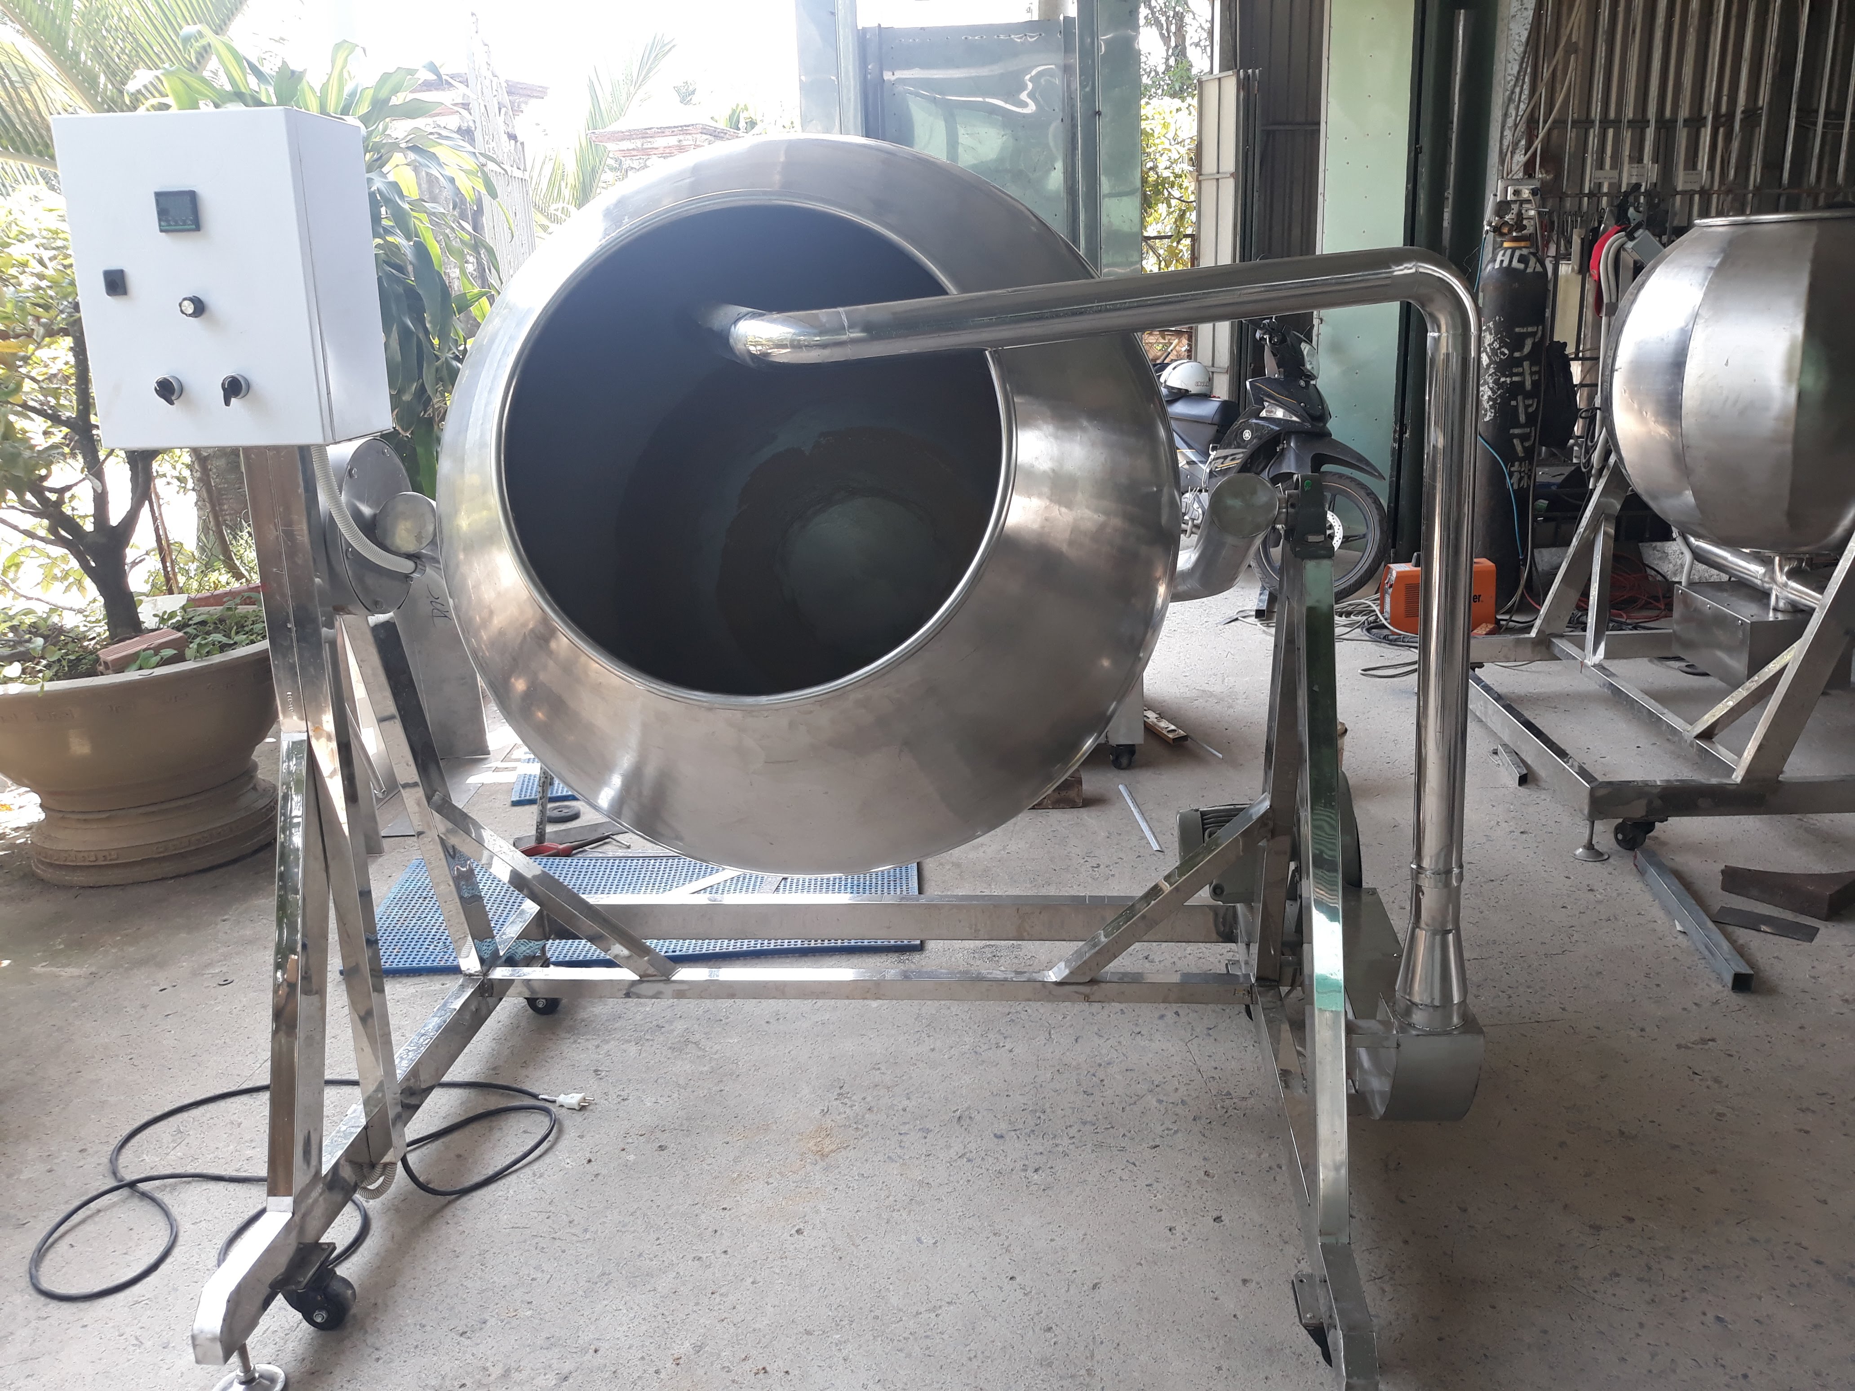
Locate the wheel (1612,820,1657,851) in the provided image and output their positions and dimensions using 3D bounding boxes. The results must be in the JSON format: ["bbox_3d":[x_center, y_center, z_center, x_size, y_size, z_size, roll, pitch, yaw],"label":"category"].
[{"bbox_3d":[1.667,0.327,3.400,0.062,0.086,0.088,-3,16,-4],"label":"wheel"}]

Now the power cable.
[{"bbox_3d":[-1.022,0.793,2.420,0.754,0.030,0.576,-2,16,0],"label":"power cable"}]

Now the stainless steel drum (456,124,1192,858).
[{"bbox_3d":[-0.169,-0.267,2.200,1.080,1.080,0.880,-1,-5,7],"label":"stainless steel drum"}]

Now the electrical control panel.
[{"bbox_3d":[-0.912,-0.540,1.902,0.300,0.400,0.200,0,15,6],"label":"electrical control panel"}]

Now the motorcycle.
[{"bbox_3d":[1.167,-1.022,6.252,0.700,1.080,1.900,-13,19,-35],"label":"motorcycle"}]

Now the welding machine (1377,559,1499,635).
[{"bbox_3d":[1.919,-0.392,5.467,0.410,0.260,0.160,-4,16,-7],"label":"welding machine"}]

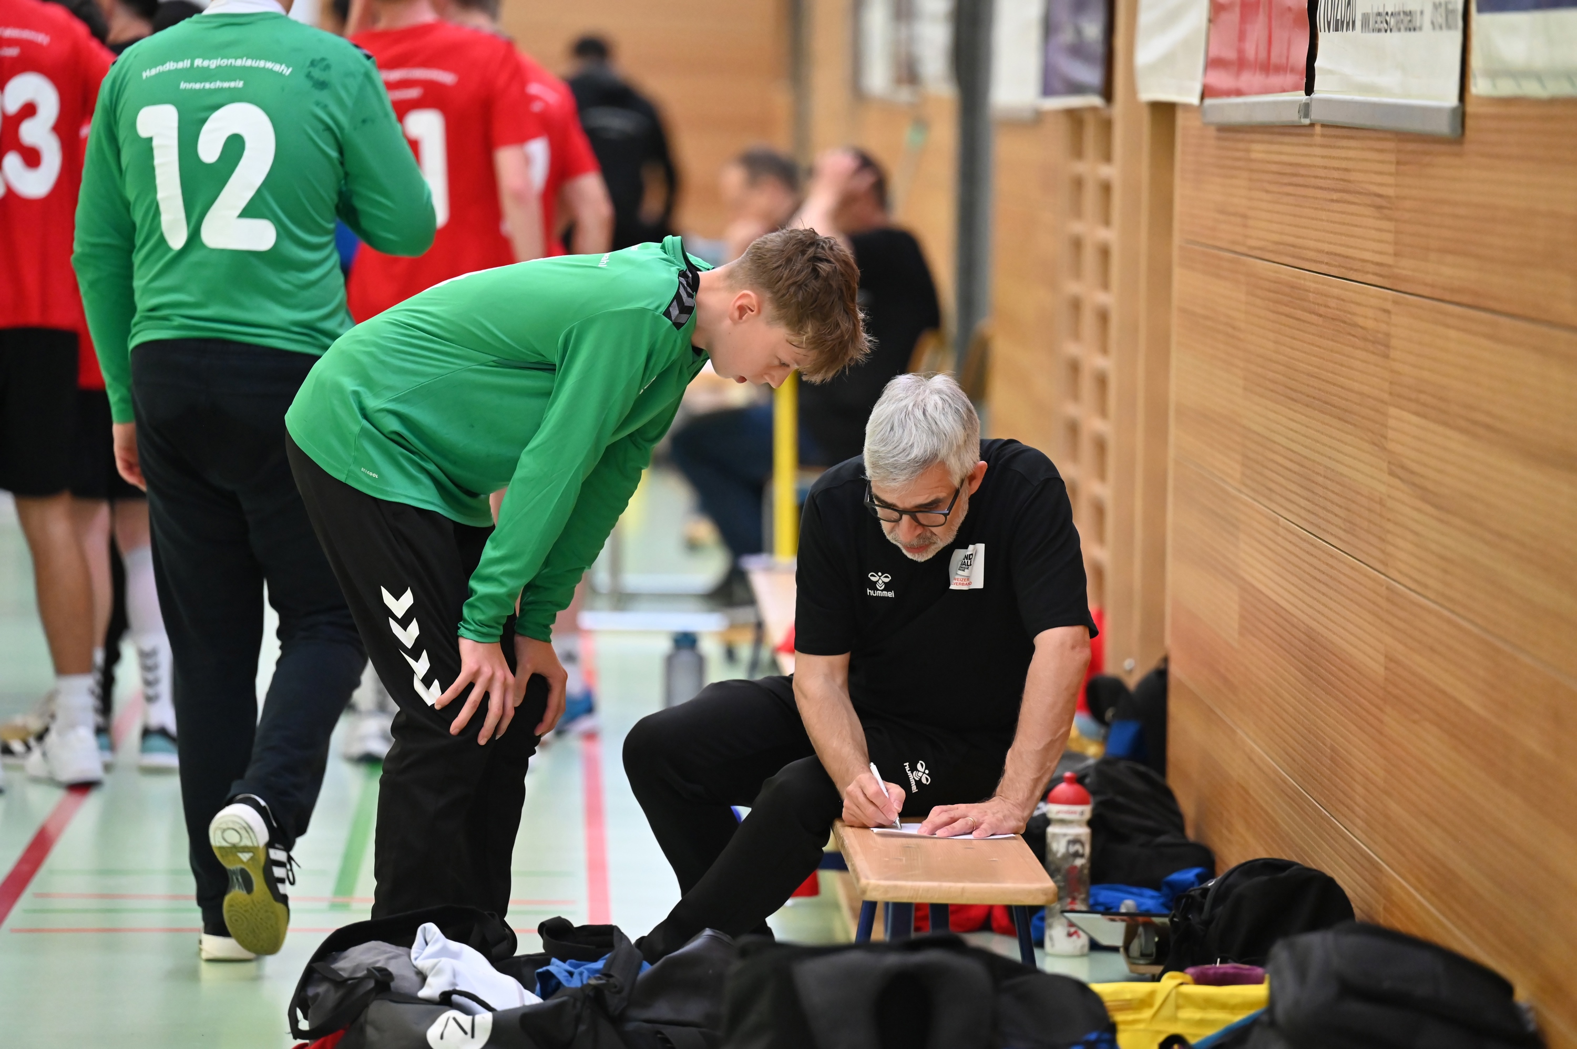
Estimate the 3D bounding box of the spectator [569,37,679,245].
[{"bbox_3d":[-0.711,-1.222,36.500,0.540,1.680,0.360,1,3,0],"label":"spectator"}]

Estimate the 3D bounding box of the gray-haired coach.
[{"bbox_3d":[0.104,0.272,12.800,0.600,0.970,0.680,1,3,14],"label":"gray-haired coach"}]

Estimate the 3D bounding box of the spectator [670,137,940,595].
[{"bbox_3d":[0.049,-0.412,24.200,0.760,1.250,0.520,1,3,-1],"label":"spectator"}]

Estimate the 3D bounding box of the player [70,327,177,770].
[{"bbox_3d":[-1.349,-0.358,18.000,0.500,1.700,0.360,1,3,7],"label":"player"}]

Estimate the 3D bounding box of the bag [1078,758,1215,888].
[{"bbox_3d":[0.592,0.528,14.900,0.280,0.270,0.360,1,3,0],"label":"bag"}]

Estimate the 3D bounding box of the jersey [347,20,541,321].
[{"bbox_3d":[-0.752,-0.705,18.200,0.460,0.700,0.300,1,3,14],"label":"jersey"}]

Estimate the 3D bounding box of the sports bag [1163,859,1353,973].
[{"bbox_3d":[0.675,0.624,12.600,0.240,0.300,0.300,0,3,-12],"label":"sports bag"}]

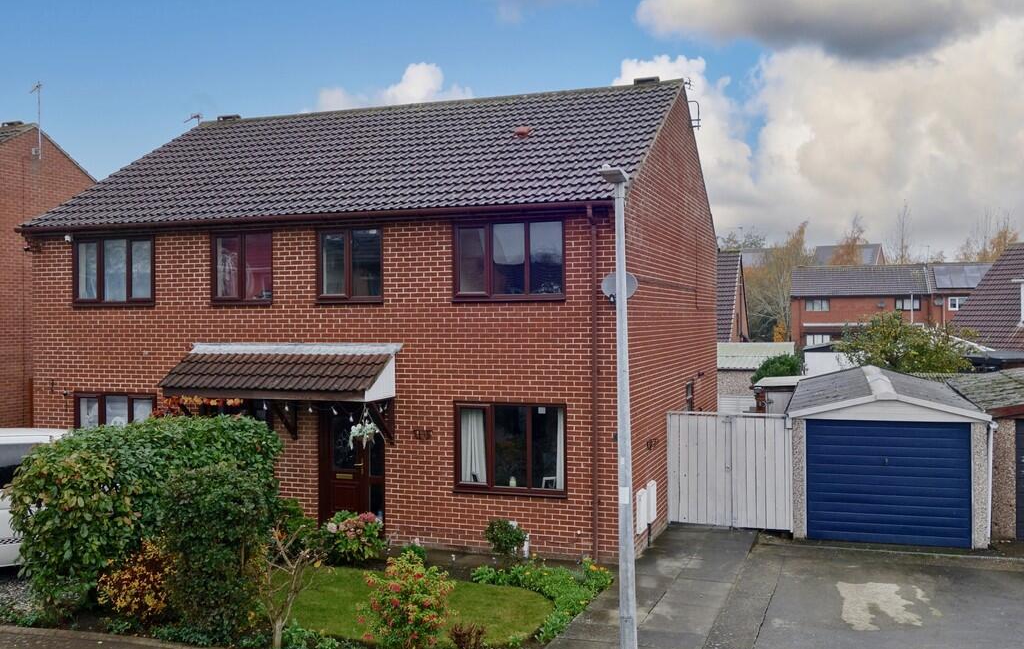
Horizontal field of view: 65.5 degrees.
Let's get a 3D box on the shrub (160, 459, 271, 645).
[{"bbox_3d":[-3.395,2.608,9.150,1.200,1.920,1.100,0,1,20],"label":"shrub"}]

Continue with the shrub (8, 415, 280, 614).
[{"bbox_3d":[-4.650,2.330,10.100,2.550,1.930,2.200,0,0,20],"label":"shrub"}]

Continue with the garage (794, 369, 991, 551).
[{"bbox_3d":[7.170,2.281,15.720,3.000,2.440,6.100,0,1,21],"label":"garage"}]

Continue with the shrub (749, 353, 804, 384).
[{"bbox_3d":[6.750,1.950,20.300,1.450,2.250,1.450,0,0,20],"label":"shrub"}]

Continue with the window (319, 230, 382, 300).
[{"bbox_3d":[-2.522,-0.919,12.440,1.140,1.180,0.120,0,0,18],"label":"window"}]

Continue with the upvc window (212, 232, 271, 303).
[{"bbox_3d":[-4.356,-0.920,12.854,1.180,1.160,0.120,0,1,21],"label":"upvc window"}]

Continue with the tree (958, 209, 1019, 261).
[{"bbox_3d":[45.466,-4.080,76.000,6.200,13.790,6.000,0,0,25],"label":"tree"}]

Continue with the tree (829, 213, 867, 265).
[{"bbox_3d":[28.600,-3.420,68.000,4.200,12.100,4.200,0,0,20],"label":"tree"}]

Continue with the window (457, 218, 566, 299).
[{"bbox_3d":[-0.057,-0.943,11.559,1.720,1.160,0.120,0,1,21],"label":"window"}]

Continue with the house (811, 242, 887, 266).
[{"bbox_3d":[34.700,-3.700,82.000,7.500,9.200,8.500,0,0,30],"label":"house"}]

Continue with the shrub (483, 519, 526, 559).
[{"bbox_3d":[-0.102,2.929,10.800,0.580,0.580,0.550,0,1,0],"label":"shrub"}]

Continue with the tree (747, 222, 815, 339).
[{"bbox_3d":[21.158,-2.577,63.000,5.500,11.140,5.300,0,0,20],"label":"tree"}]

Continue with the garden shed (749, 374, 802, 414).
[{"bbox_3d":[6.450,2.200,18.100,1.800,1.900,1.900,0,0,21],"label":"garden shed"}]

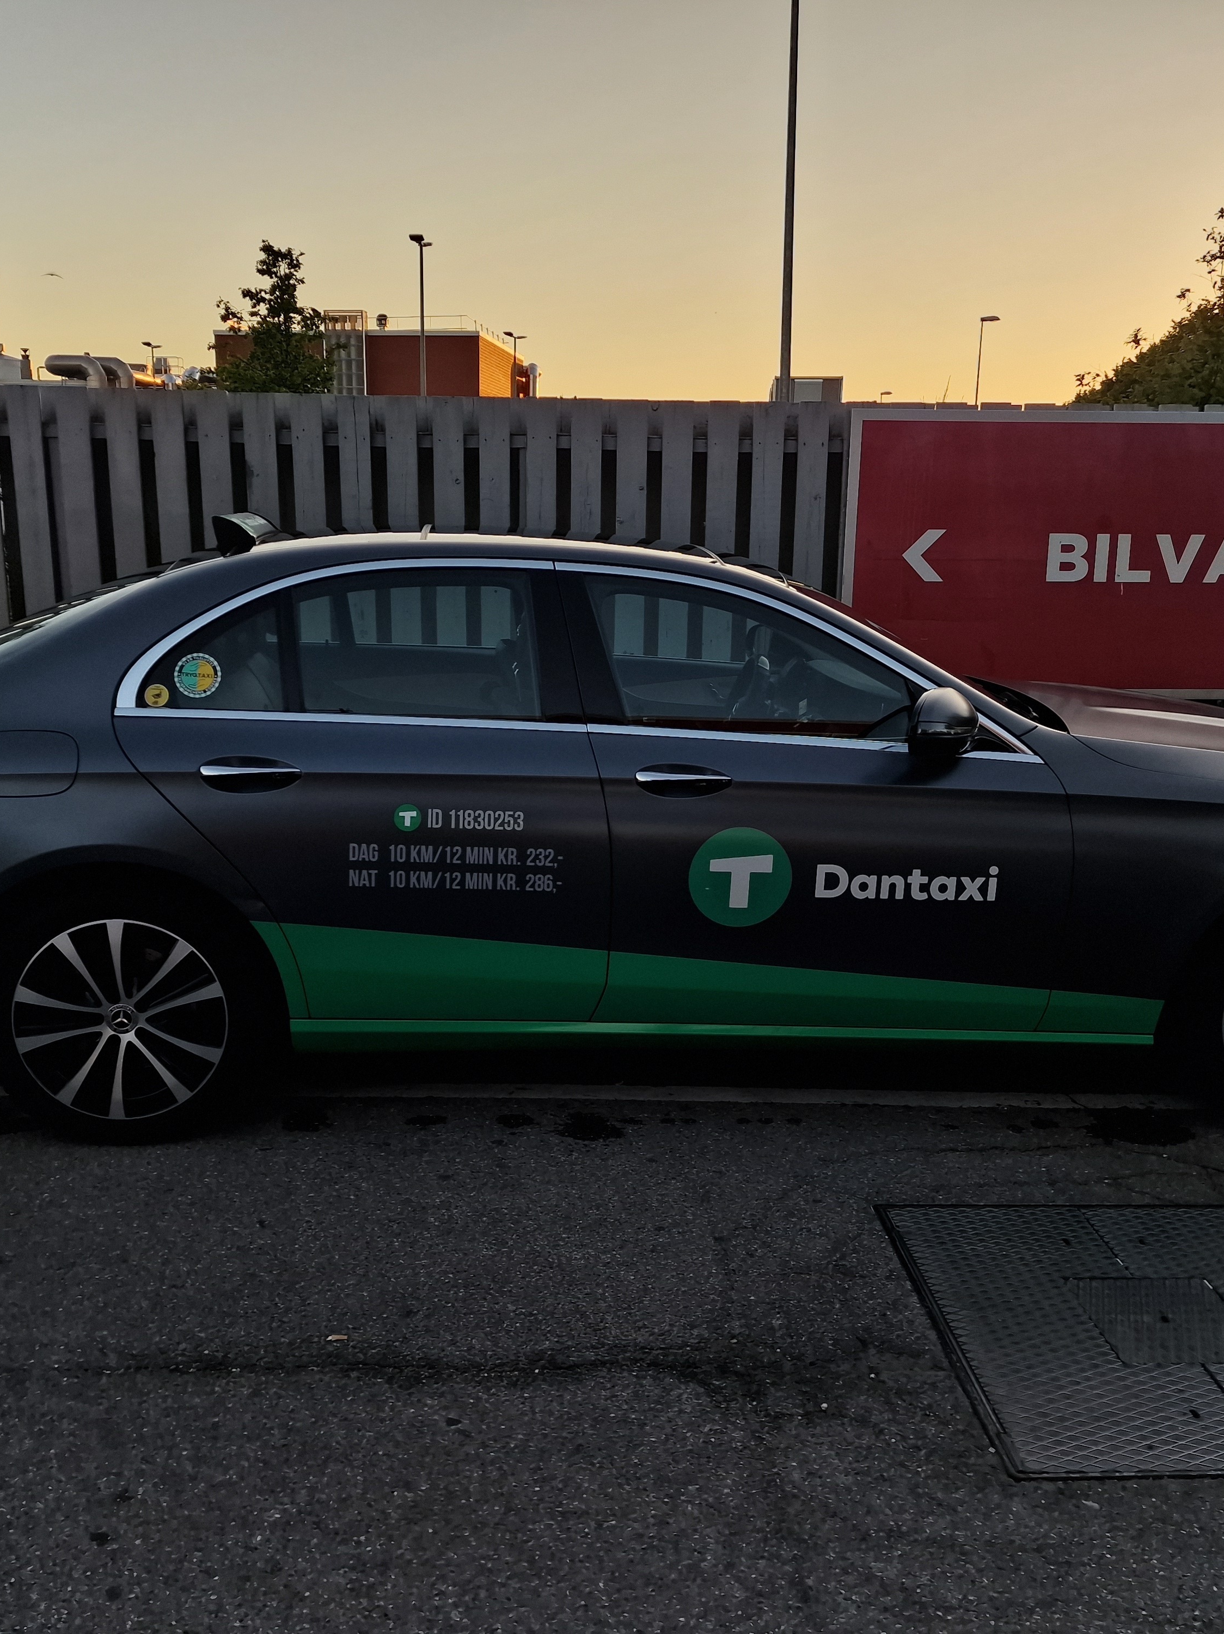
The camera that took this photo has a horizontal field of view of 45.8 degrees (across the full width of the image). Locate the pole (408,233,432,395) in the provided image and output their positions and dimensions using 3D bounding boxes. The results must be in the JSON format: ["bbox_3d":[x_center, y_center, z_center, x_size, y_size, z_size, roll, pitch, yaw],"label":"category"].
[{"bbox_3d":[-4.997,-11.207,38.501,0.500,8.081,1.400,6,13,20],"label":"pole"}]

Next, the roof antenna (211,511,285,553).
[{"bbox_3d":[-1.015,-0.785,4.030,0.160,0.120,0.340,0,13,-4],"label":"roof antenna"}]

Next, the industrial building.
[{"bbox_3d":[-17.286,-29.845,109.158,19.500,13.268,20.000,2,13,4],"label":"industrial building"}]

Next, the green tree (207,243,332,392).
[{"bbox_3d":[-7.344,-9.073,31.814,2.800,6.755,2.800,-2,13,-12],"label":"green tree"}]

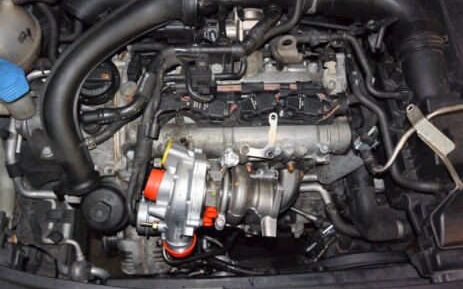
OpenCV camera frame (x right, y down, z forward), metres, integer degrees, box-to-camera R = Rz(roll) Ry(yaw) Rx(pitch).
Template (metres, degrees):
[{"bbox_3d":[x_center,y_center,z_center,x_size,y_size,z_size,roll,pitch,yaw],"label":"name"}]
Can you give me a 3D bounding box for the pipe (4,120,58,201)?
[{"bbox_3d":[-0.388,0.030,0.681,0.108,0.070,0.145,0,60,0],"label":"pipe"}]

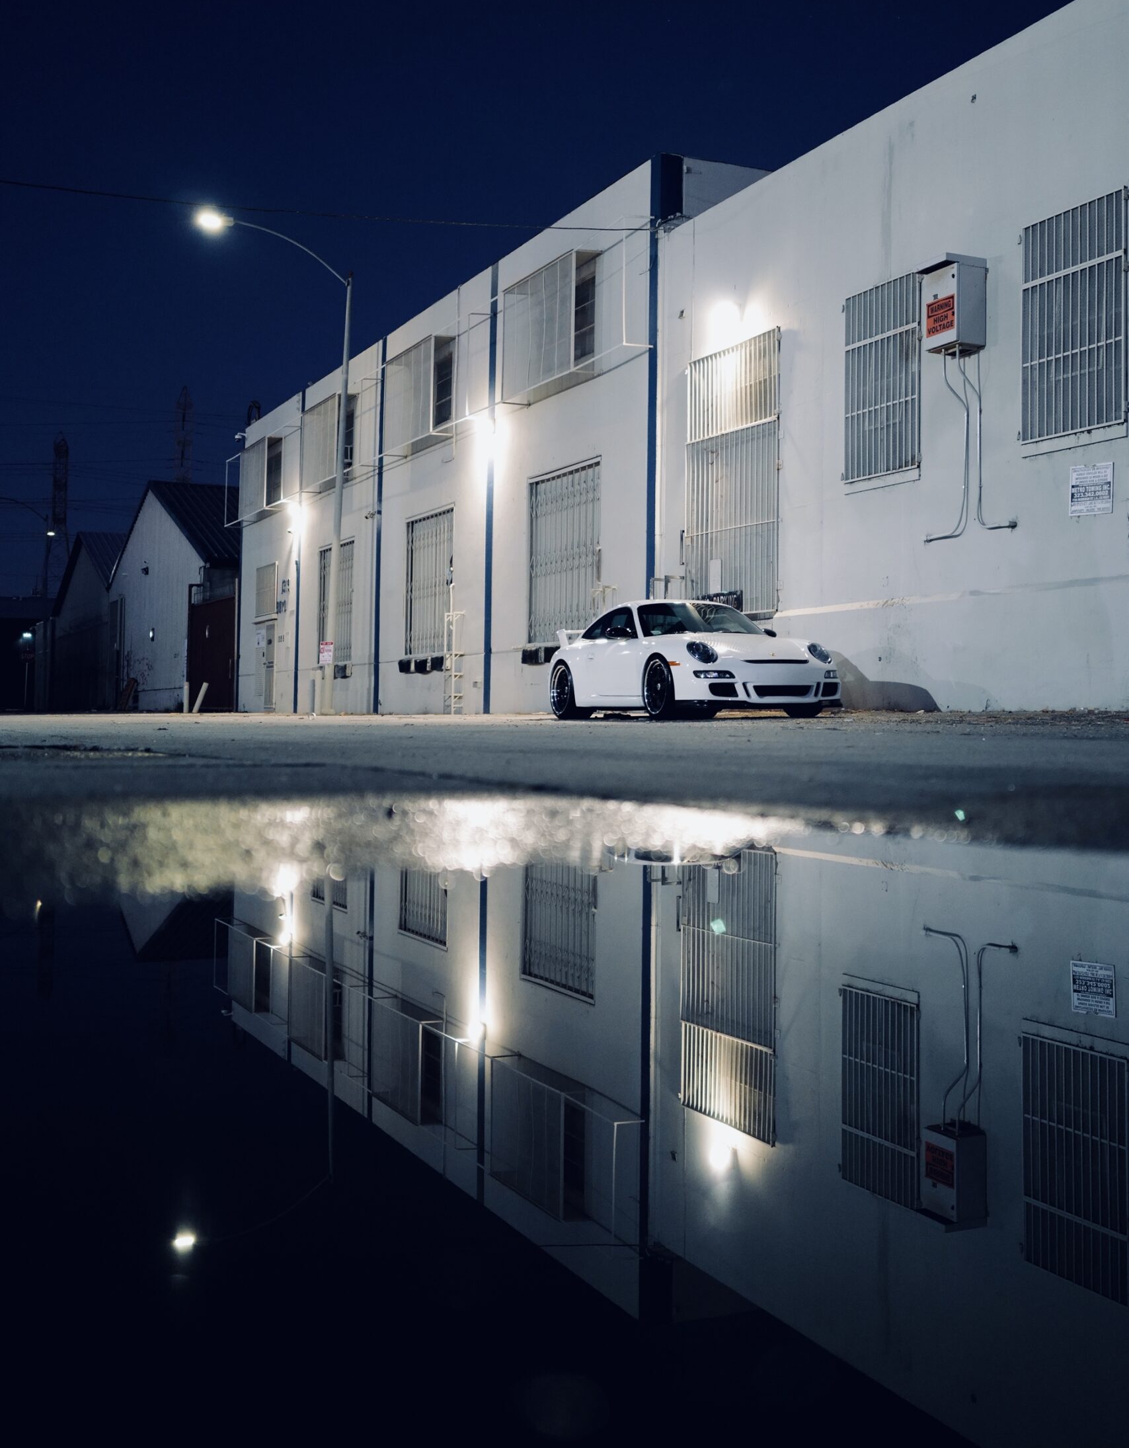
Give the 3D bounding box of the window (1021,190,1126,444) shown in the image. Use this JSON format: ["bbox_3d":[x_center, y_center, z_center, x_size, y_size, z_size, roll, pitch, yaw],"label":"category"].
[{"bbox_3d":[4.833,-3.857,12.570,0.100,2.170,1.200,1,0,-30],"label":"window"}]

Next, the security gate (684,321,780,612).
[{"bbox_3d":[2.129,-3.057,16.730,0.080,3.480,1.927,1,0,-30],"label":"security gate"}]

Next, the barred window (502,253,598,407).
[{"bbox_3d":[-0.214,-6.105,20.538,0.475,1.787,2.332,1,0,-30],"label":"barred window"}]

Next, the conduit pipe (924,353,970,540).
[{"bbox_3d":[3.819,-2.786,13.506,0.310,1.787,0.596,1,0,-30],"label":"conduit pipe"}]

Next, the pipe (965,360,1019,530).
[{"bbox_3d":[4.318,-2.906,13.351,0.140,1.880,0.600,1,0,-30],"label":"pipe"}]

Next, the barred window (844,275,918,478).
[{"bbox_3d":[3.472,-3.747,14.374,0.080,2.071,1.142,1,0,-30],"label":"barred window"}]

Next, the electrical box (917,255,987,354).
[{"bbox_3d":[3.987,-4.304,13.560,0.530,0.890,0.470,1,0,-30],"label":"electrical box"}]

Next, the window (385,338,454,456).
[{"bbox_3d":[-2.766,-6.182,25.048,0.475,1.767,2.319,1,0,-30],"label":"window"}]

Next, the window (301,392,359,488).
[{"bbox_3d":[-5.315,-6.353,29.981,0.500,1.870,2.350,1,0,-30],"label":"window"}]

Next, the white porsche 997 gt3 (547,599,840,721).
[{"bbox_3d":[1.200,-0.683,14.200,1.820,1.280,4.450,1,0,-22],"label":"white porsche 997 gt3"}]

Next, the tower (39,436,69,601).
[{"bbox_3d":[-78.553,-23.160,205.000,8.500,44.000,9.000,1,0,-23],"label":"tower"}]

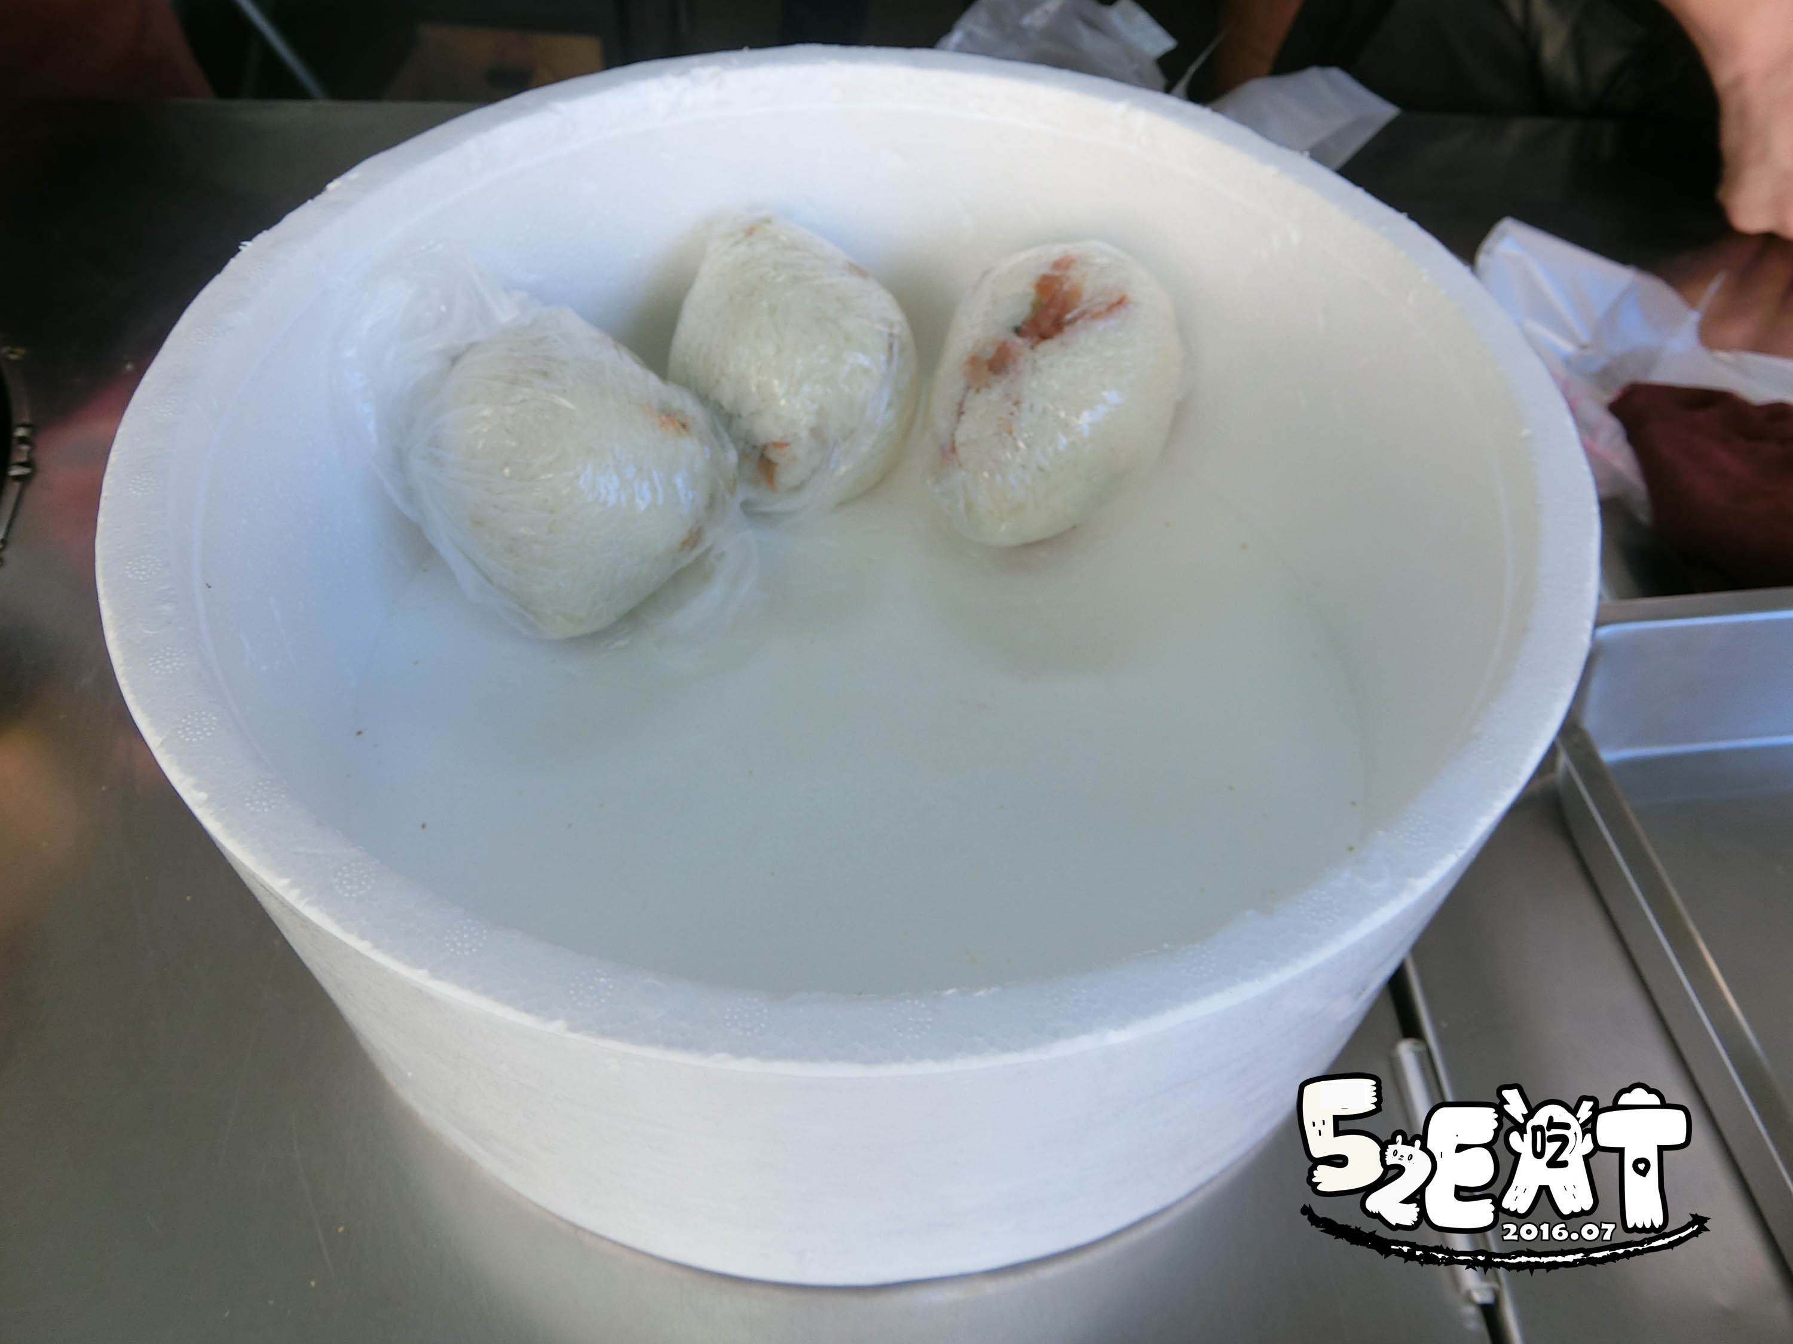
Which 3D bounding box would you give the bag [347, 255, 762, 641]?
[{"bbox_3d":[-0.109,-0.067,0.427,0.118,0.097,0.120,21,54,15],"label":"bag"}]

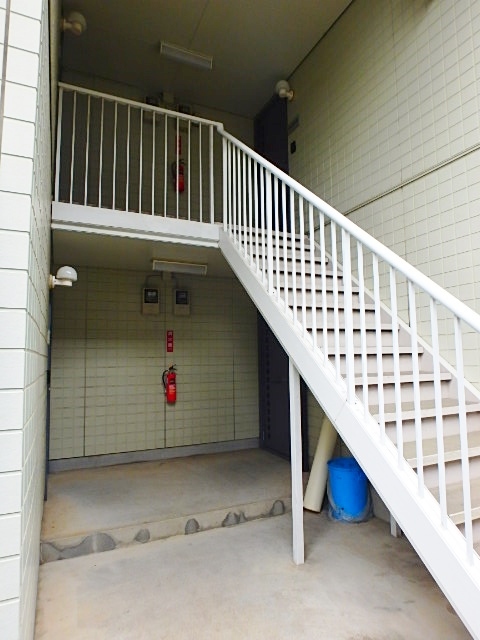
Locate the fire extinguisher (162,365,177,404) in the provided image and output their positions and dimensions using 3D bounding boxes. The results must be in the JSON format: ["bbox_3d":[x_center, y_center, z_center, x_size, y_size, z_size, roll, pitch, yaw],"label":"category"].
[{"bbox_3d":[-0.861,0.793,4.774,0.178,0.487,0.150,2,-6,-25],"label":"fire extinguisher"}]

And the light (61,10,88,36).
[{"bbox_3d":[-1.560,-2.783,3.649,0.205,0.205,0.170,2,-6,-25],"label":"light"}]

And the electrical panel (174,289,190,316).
[{"bbox_3d":[-0.735,-0.219,4.965,0.180,0.300,0.140,2,-6,-25],"label":"electrical panel"}]

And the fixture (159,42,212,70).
[{"bbox_3d":[-0.611,-3.037,4.469,0.600,0.080,0.080,2,-6,-25],"label":"fixture"}]

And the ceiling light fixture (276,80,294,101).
[{"bbox_3d":[0.565,-2.889,4.885,0.230,0.200,0.175,2,-6,-24],"label":"ceiling light fixture"}]

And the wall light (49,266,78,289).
[{"bbox_3d":[-1.546,-0.371,3.411,0.205,0.205,0.170,2,-6,-25],"label":"wall light"}]

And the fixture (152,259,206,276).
[{"bbox_3d":[-0.695,-0.609,4.523,0.634,0.080,0.080,2,-6,-25],"label":"fixture"}]

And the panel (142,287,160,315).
[{"bbox_3d":[-1.095,-0.228,4.795,0.180,0.300,0.140,2,-6,-25],"label":"panel"}]

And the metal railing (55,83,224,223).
[{"bbox_3d":[-0.899,-1.545,3.730,1.554,1.097,0.050,2,-6,-25],"label":"metal railing"}]

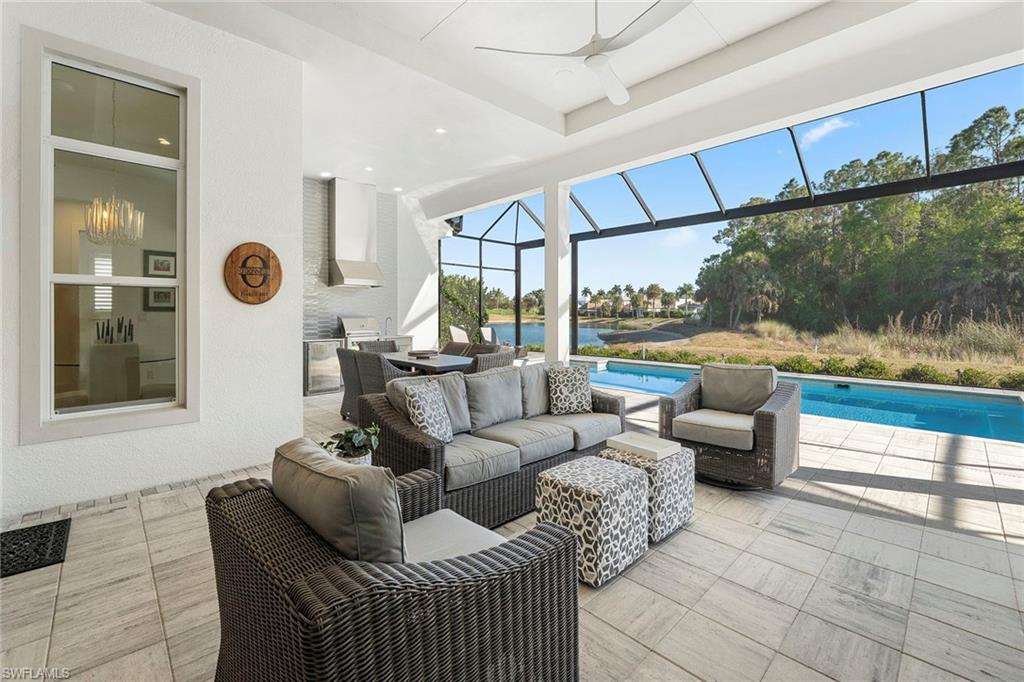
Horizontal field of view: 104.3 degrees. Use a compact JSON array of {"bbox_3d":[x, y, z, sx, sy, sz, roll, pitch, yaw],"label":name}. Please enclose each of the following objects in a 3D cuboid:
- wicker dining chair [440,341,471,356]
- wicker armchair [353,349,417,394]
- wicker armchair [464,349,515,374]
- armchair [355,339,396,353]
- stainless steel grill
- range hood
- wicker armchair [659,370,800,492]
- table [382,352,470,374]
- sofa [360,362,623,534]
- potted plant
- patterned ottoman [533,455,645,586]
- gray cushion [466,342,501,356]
[{"bbox_3d":[-1.078,0.499,6.222,0.640,0.929,0.620,-3,5,-43],"label":"wicker dining chair"},{"bbox_3d":[-1.563,0.631,5.056,0.600,0.900,0.640,2,3,42],"label":"wicker armchair"},{"bbox_3d":[-0.425,0.597,5.333,0.640,0.900,0.650,-4,5,-43],"label":"wicker armchair"},{"bbox_3d":[-2.258,0.481,7.078,0.640,0.900,0.650,-4,5,-43],"label":"armchair"},{"bbox_3d":[-2.955,-0.208,7.803,0.740,0.520,0.580,-2,3,-43],"label":"stainless steel grill"},{"bbox_3d":[-3.044,-2.057,7.824,0.800,1.950,0.620,-2,3,-43],"label":"range hood"},{"bbox_3d":[1.983,0.725,3.611,0.760,0.870,0.910,-2,3,-43],"label":"wicker armchair"},{"bbox_3d":[-1.357,0.621,6.176,0.950,0.740,2.100,-4,5,-43],"label":"table"},{"bbox_3d":[-0.045,0.753,3.318,2.070,0.870,0.940,-2,3,-42],"label":"sofa"},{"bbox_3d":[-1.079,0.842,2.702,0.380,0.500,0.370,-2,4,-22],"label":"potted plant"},{"bbox_3d":[0.479,1.008,2.361,0.475,0.475,0.465,-4,5,-43],"label":"patterned ottoman"},{"bbox_3d":[-0.475,0.265,6.560,0.170,0.420,0.580,10,-4,-43],"label":"gray cushion"}]

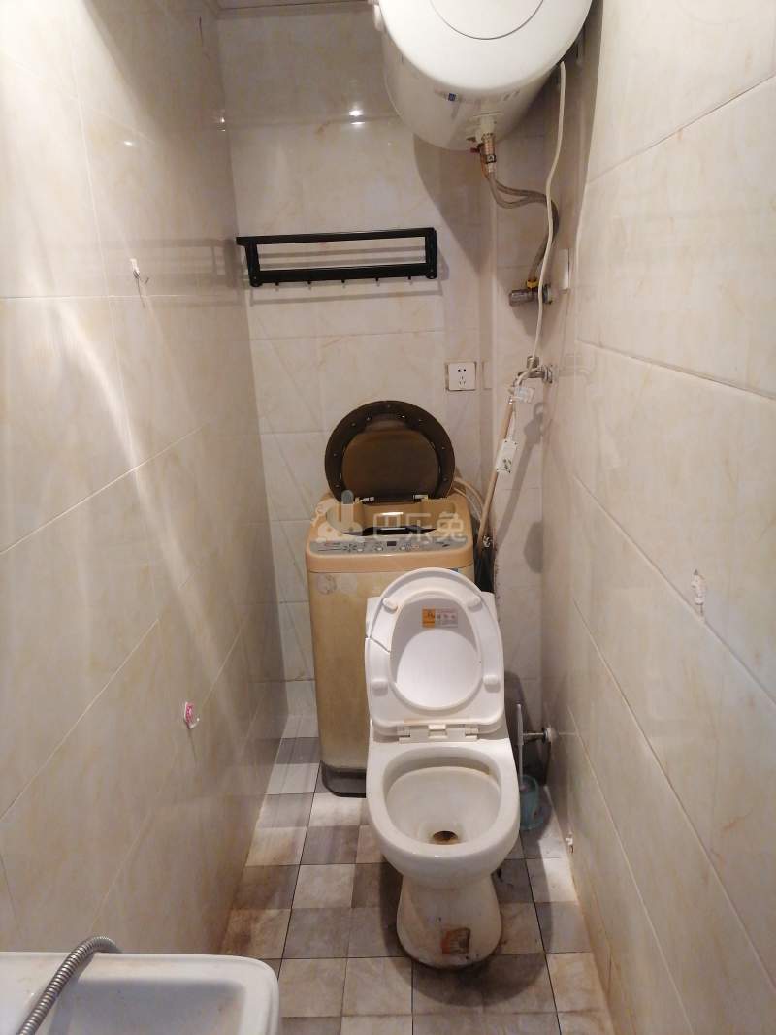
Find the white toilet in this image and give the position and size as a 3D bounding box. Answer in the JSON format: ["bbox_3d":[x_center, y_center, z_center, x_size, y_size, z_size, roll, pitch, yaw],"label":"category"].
[{"bbox_3d":[0.125,0.552,1.861,0.355,0.800,0.665,-3,17,2],"label":"white toilet"}]

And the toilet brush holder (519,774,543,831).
[{"bbox_3d":[0.380,0.796,2.178,0.106,0.122,0.106,-3,17,2],"label":"toilet brush holder"}]

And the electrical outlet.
[{"bbox_3d":[0.232,-0.437,2.414,0.086,0.086,0.012,-3,17,2],"label":"electrical outlet"}]

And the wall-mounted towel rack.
[{"bbox_3d":[-0.136,-0.742,2.234,0.555,0.138,0.200,-3,17,2],"label":"wall-mounted towel rack"}]

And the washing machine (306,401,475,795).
[{"bbox_3d":[0.019,0.233,2.374,0.478,1.125,0.470,-3,17,3],"label":"washing machine"}]

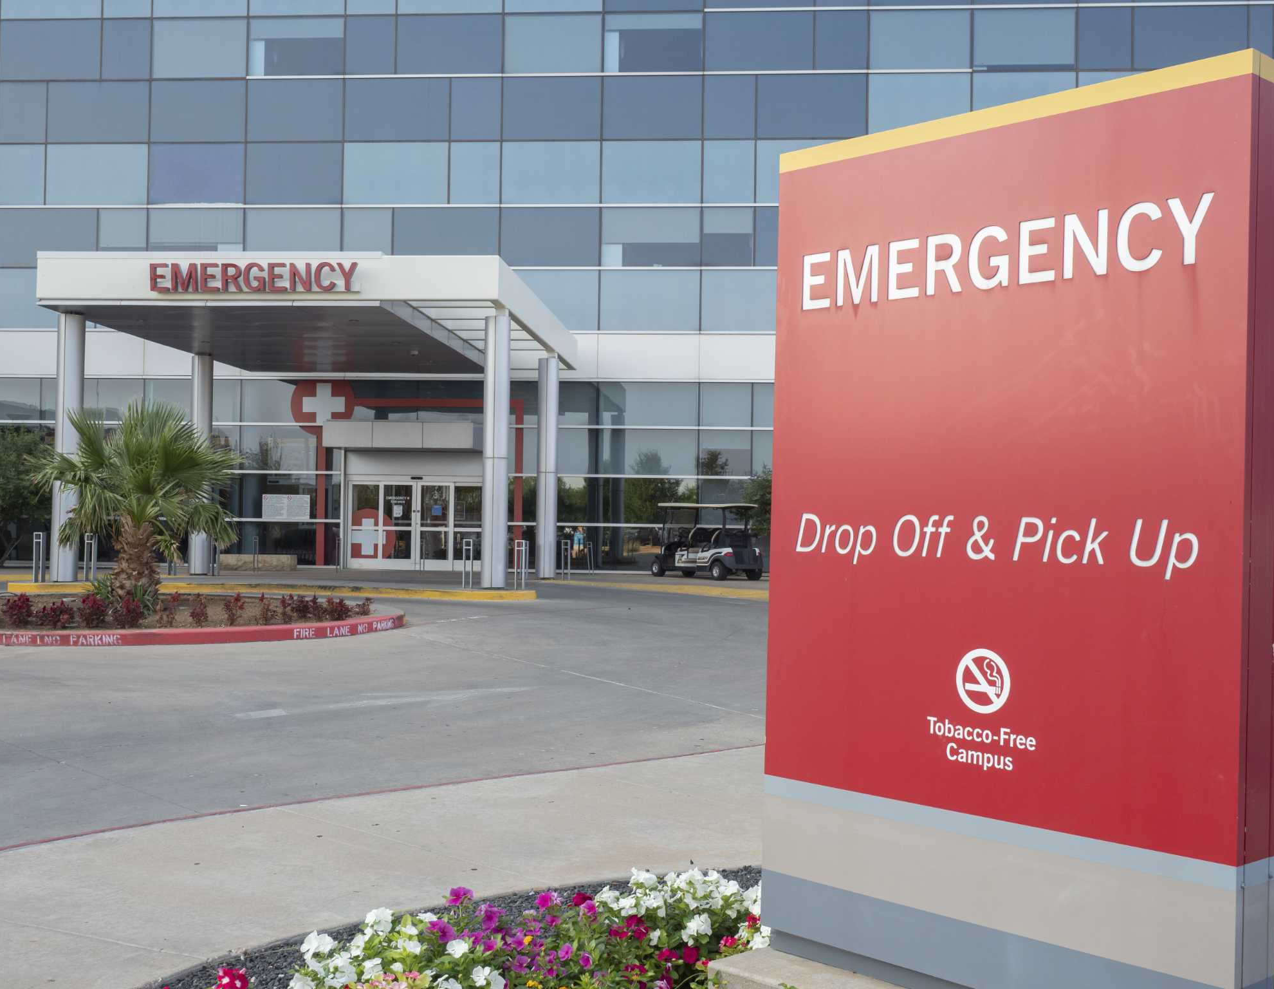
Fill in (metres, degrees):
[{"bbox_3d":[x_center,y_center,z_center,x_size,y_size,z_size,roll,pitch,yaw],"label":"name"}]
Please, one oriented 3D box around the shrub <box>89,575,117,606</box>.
[{"bbox_3d":[-6.901,1.258,18.700,0.460,0.430,0.440,1,-1,0],"label":"shrub"}]

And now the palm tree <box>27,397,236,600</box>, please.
[{"bbox_3d":[-6.544,0.108,18.900,2.720,2.660,2.600,1,-1,0],"label":"palm tree"}]

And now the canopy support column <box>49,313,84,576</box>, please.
[{"bbox_3d":[-10.577,-0.890,26.900,0.470,5.030,0.470,1,-1,4],"label":"canopy support column"}]

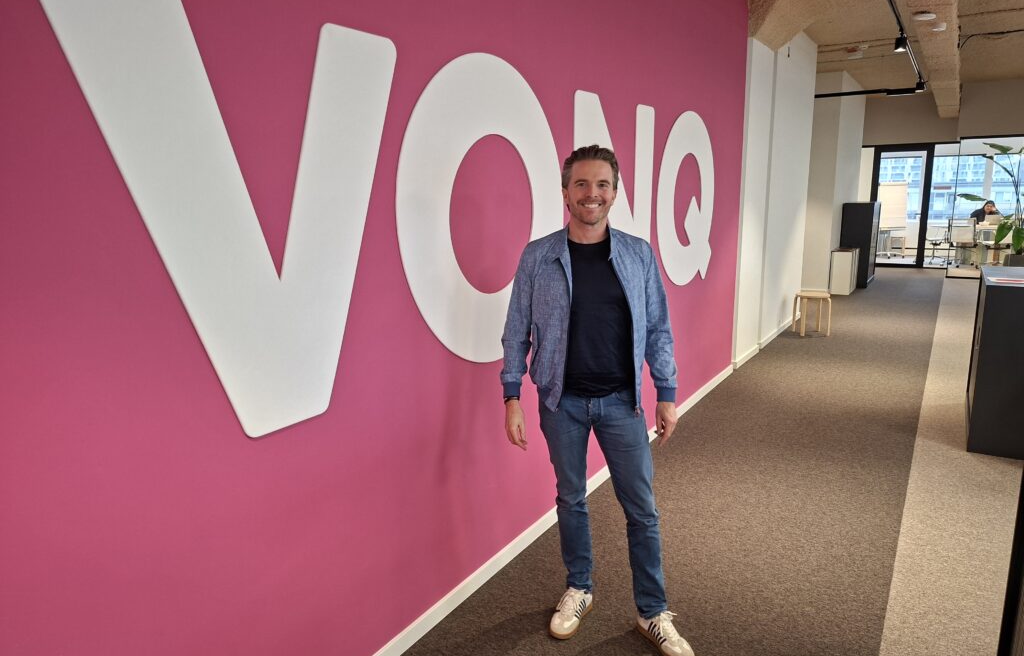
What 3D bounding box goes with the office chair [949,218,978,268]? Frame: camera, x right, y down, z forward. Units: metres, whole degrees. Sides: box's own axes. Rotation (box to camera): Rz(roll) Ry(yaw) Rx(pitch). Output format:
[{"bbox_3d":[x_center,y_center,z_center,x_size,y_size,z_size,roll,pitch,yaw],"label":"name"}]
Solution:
[{"bbox_3d":[9.069,-1.696,13.601,0.600,0.930,0.580,6,13,32],"label":"office chair"}]

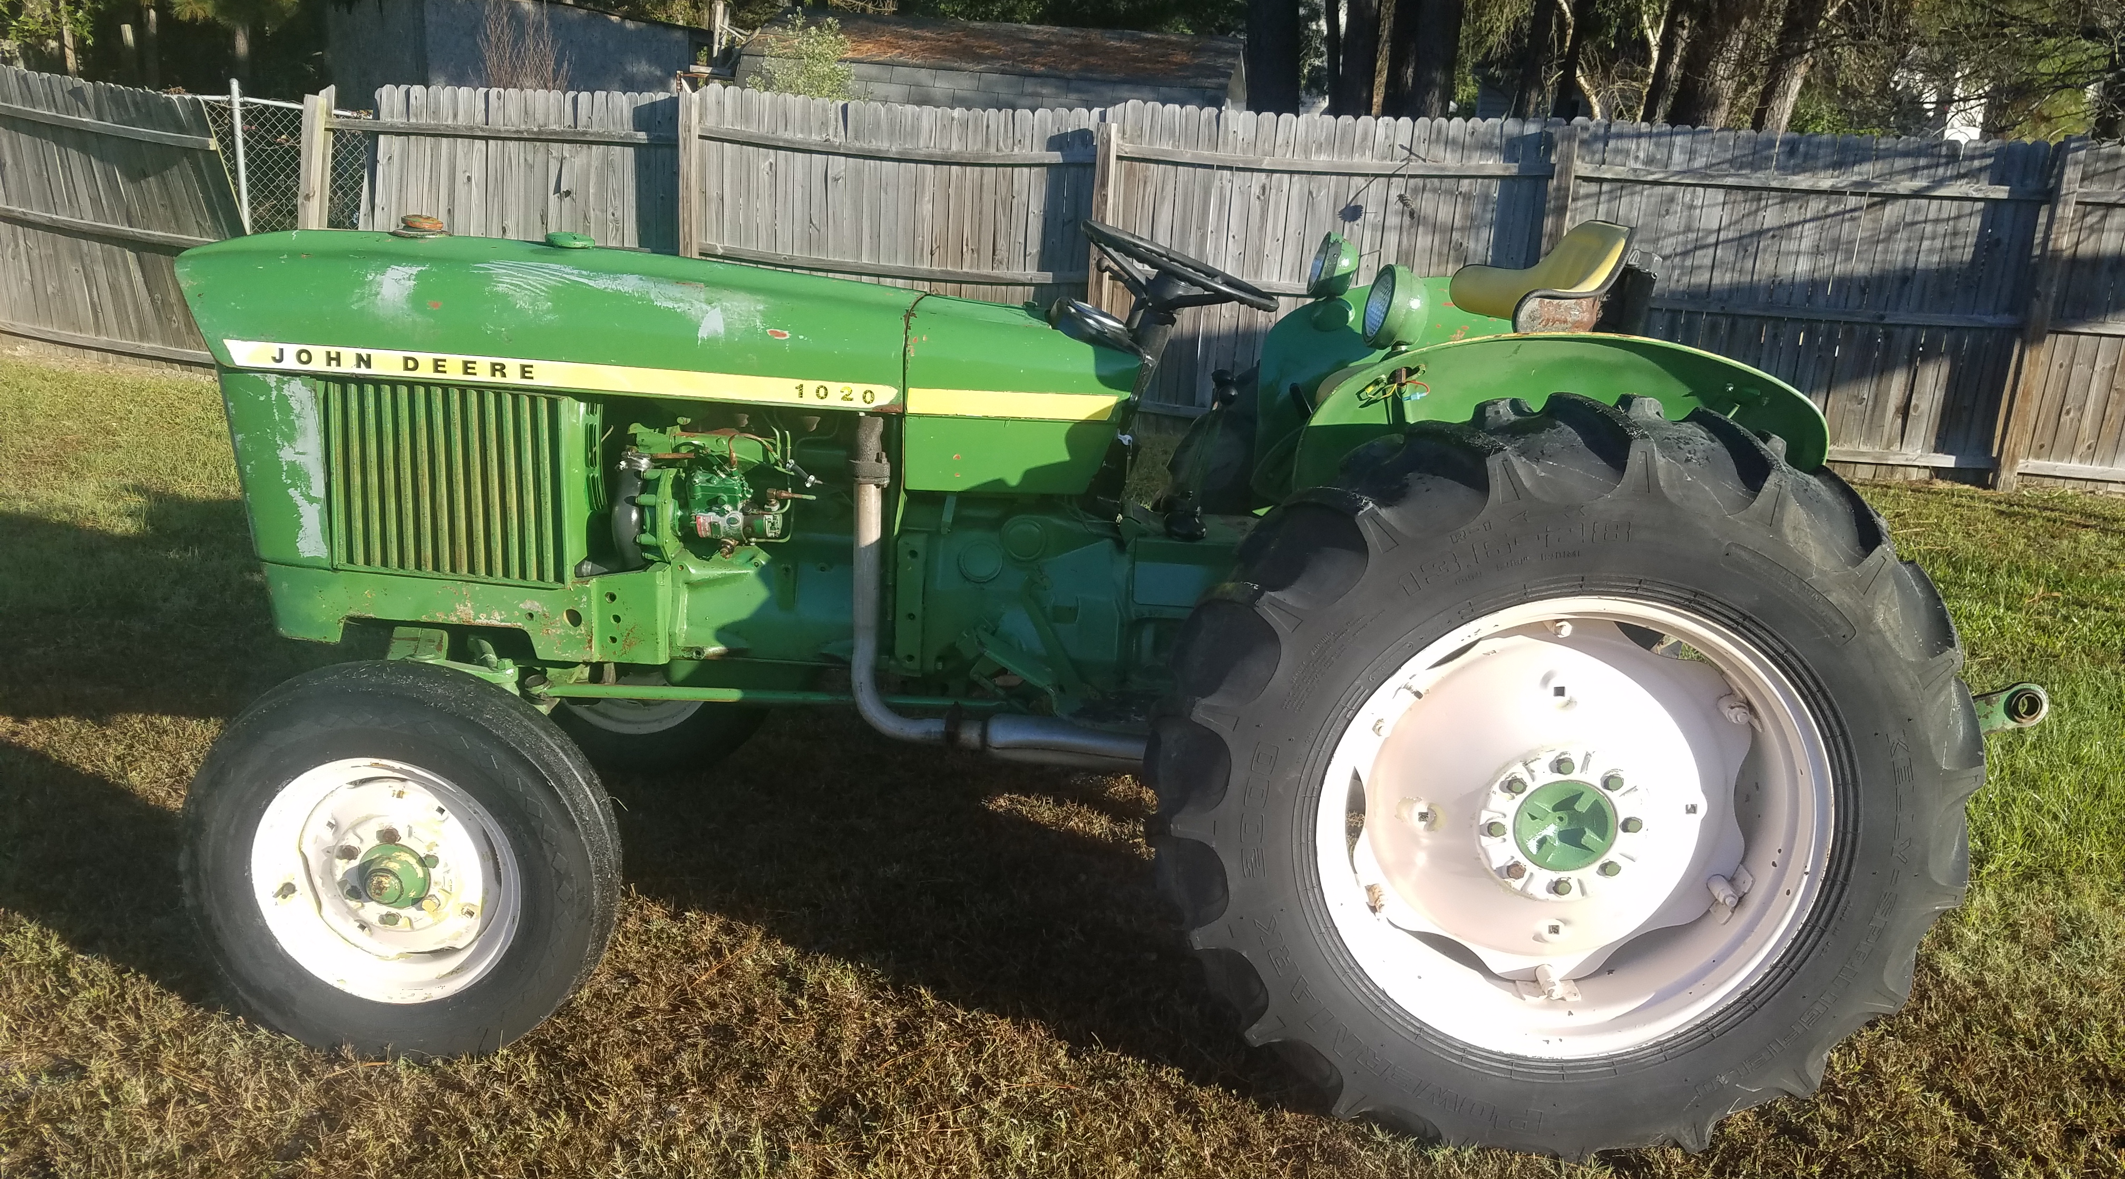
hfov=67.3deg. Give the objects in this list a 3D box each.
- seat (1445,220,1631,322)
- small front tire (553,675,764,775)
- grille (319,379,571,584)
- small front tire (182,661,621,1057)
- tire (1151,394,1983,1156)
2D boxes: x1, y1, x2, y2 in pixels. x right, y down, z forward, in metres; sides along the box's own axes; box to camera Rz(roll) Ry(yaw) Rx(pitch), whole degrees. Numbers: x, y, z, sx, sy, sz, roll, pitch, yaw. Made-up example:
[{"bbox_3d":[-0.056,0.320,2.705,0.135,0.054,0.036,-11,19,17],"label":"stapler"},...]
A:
[{"bbox_3d":[0.894,-0.582,3.004,0.400,0.250,0.470,3,17,3],"label":"seat"},{"bbox_3d":[-1.069,0.113,4.004,0.740,0.740,0.180,3,17,3],"label":"small front tire"},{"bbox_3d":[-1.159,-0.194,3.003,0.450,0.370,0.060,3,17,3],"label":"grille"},{"bbox_3d":[-1.145,0.479,2.780,0.740,0.740,0.180,3,17,3],"label":"small front tire"},{"bbox_3d":[0.786,0.333,2.579,1.300,1.300,0.360,3,17,3],"label":"tire"}]

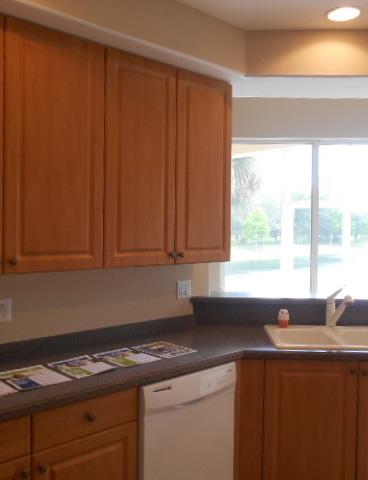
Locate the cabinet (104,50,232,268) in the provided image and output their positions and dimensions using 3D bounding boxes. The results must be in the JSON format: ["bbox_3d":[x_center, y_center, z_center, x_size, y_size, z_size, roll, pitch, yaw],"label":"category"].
[{"bbox_3d":[-0.154,-0.401,2.708,0.898,1.055,0.325,-1,2,-43],"label":"cabinet"}]

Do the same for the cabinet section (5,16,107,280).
[{"bbox_3d":[-0.640,-0.374,2.165,0.462,1.001,0.325,-1,2,-41],"label":"cabinet section"}]

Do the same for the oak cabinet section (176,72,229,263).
[{"bbox_3d":[0.008,-0.382,2.738,0.414,1.001,0.325,-1,2,-41],"label":"oak cabinet section"}]

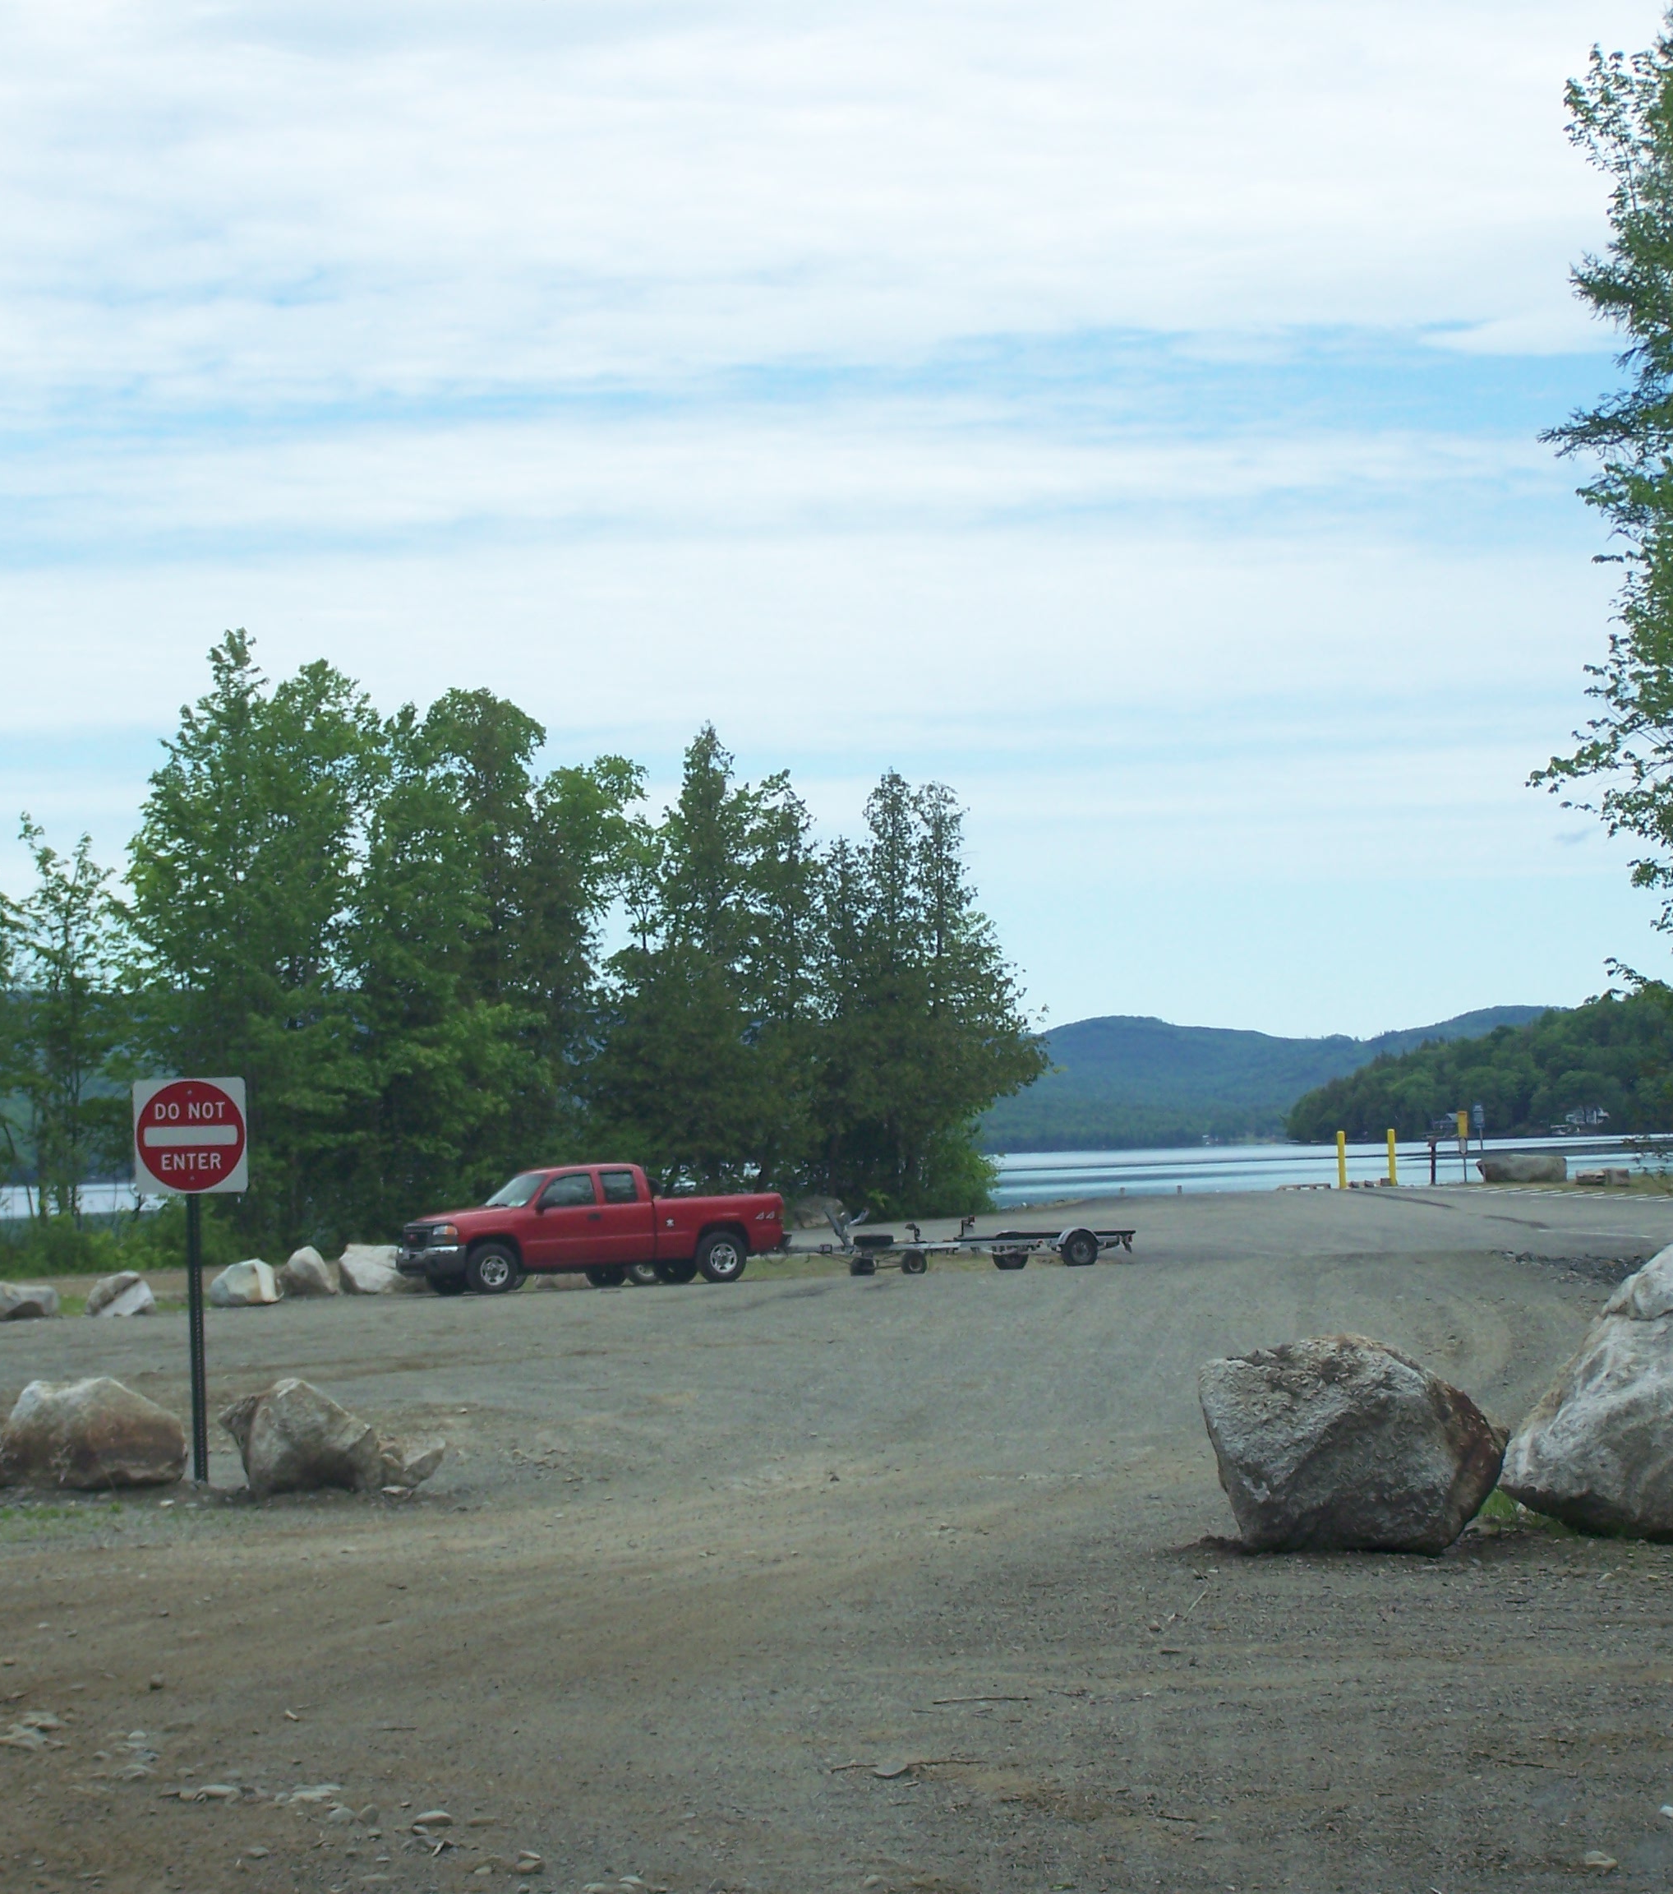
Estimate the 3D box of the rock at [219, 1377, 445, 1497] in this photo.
[{"bbox_3d":[-2.649,2.566,26.400,1.190,0.631,0.850,-1,-2,-6],"label":"rock"}]

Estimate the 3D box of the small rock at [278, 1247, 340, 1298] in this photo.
[{"bbox_3d":[-7.773,4.771,74.000,0.899,0.754,0.800,-1,-2,-6],"label":"small rock"}]

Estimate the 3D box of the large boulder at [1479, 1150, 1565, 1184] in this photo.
[{"bbox_3d":[13.892,4.498,102.000,1.830,0.580,0.950,-2,-2,8],"label":"large boulder"}]

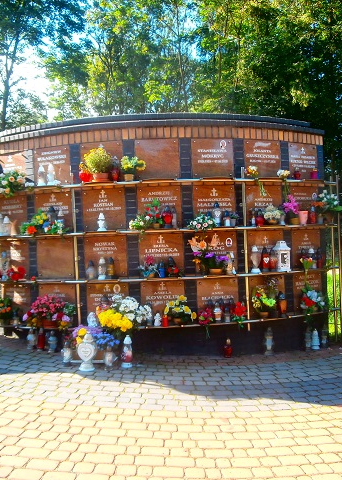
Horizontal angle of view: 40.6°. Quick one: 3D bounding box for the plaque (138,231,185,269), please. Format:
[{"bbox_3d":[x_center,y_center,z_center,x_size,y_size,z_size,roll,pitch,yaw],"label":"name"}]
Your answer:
[{"bbox_3d":[-0.114,0.169,5.282,0.500,0.471,0.030,-2,0,-1],"label":"plaque"}]

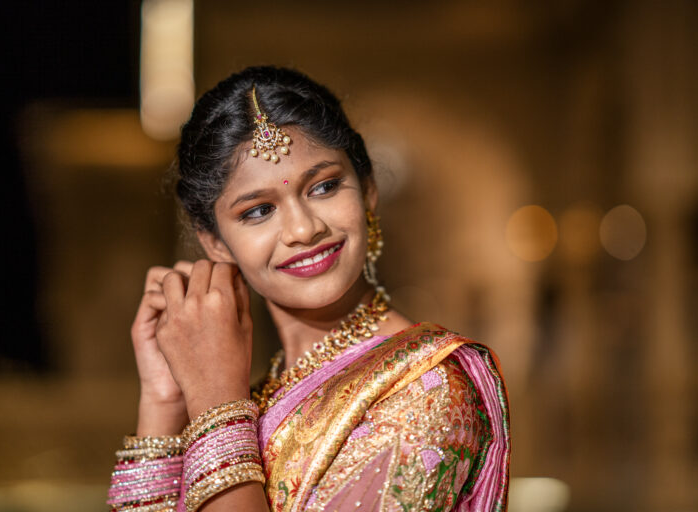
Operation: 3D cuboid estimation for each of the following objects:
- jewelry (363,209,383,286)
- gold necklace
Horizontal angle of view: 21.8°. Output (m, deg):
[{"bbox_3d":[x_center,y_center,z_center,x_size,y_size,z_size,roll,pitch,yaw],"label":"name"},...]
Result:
[{"bbox_3d":[0.020,-0.007,1.610,0.016,0.070,0.025,1,2,35],"label":"jewelry"},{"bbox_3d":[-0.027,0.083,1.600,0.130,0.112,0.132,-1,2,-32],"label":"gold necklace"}]

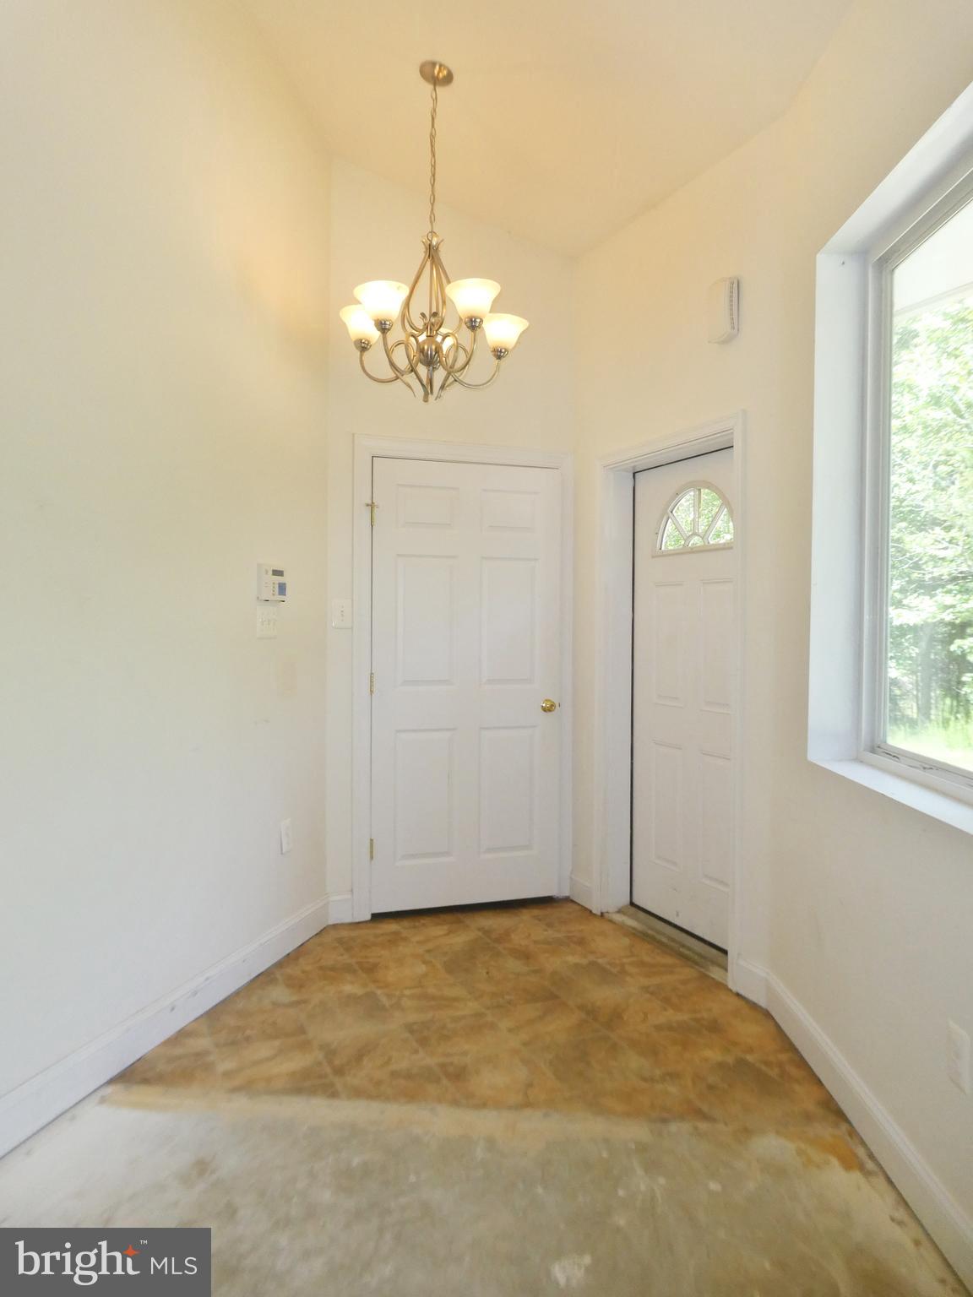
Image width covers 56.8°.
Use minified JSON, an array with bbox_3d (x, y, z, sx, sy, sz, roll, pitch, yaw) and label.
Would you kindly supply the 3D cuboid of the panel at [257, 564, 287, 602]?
[{"bbox_3d":[-0.813,-0.245,3.403,0.028,0.132,0.182,1,2,16],"label":"panel"}]

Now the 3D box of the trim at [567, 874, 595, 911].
[{"bbox_3d":[0.453,1.139,4.212,0.017,0.136,0.249,0,2,-24],"label":"trim"}]

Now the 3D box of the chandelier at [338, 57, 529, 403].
[{"bbox_3d":[-0.185,-1.475,3.200,0.680,1.185,0.660,0,2,0],"label":"chandelier"}]

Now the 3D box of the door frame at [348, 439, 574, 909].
[{"bbox_3d":[-0.103,0.138,4.169,1.072,2.134,0.100,0,2,-21],"label":"door frame"}]

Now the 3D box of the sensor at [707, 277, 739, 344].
[{"bbox_3d":[0.852,-1.216,3.234,0.055,0.192,0.111,0,2,-24],"label":"sensor"}]

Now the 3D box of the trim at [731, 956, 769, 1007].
[{"bbox_3d":[0.930,1.171,3.134,0.017,0.136,0.153,0,2,-24],"label":"trim"}]

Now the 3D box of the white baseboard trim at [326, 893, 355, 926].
[{"bbox_3d":[-0.645,1.139,3.940,0.116,0.138,0.017,0,2,-21],"label":"white baseboard trim"}]

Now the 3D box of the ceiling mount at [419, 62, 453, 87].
[{"bbox_3d":[-0.178,-2.037,3.185,0.126,0.030,0.126,14,-4,1],"label":"ceiling mount"}]

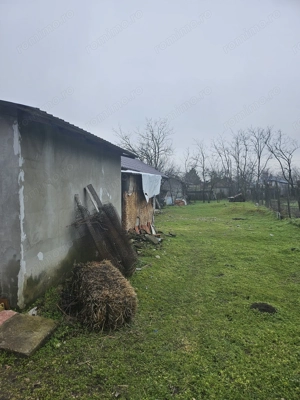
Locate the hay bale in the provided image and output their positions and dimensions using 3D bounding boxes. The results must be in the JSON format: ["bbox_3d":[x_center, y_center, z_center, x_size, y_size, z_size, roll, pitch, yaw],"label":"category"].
[{"bbox_3d":[-0.600,1.165,3.390,0.530,0.410,0.900,-2,4,-23],"label":"hay bale"}]

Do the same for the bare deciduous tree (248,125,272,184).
[{"bbox_3d":[10.760,-3.700,26.800,2.400,6.900,2.400,0,4,0],"label":"bare deciduous tree"}]

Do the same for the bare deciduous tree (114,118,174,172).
[{"bbox_3d":[-0.480,-3.500,23.800,5.200,6.900,4.800,0,4,0],"label":"bare deciduous tree"}]

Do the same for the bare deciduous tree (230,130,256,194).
[{"bbox_3d":[8.670,-3.360,25.800,2.600,6.300,2.600,0,4,0],"label":"bare deciduous tree"}]

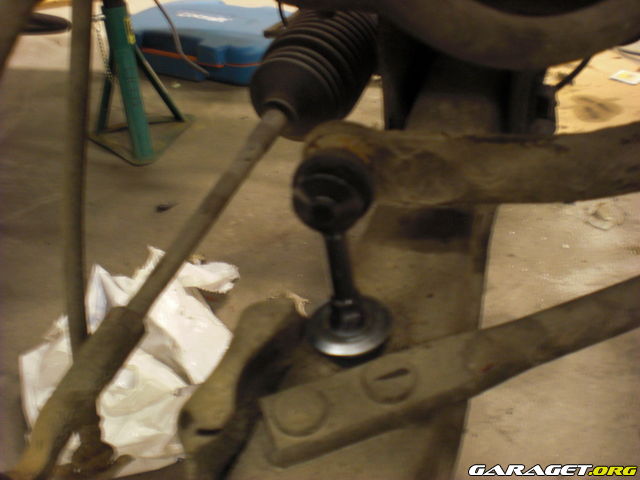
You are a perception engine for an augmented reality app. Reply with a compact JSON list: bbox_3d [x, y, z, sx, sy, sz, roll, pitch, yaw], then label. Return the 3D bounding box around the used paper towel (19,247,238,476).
[{"bbox_3d":[-0.208,0.105,0.788,0.260,0.095,0.310,13,38,24],"label":"used paper towel"}]

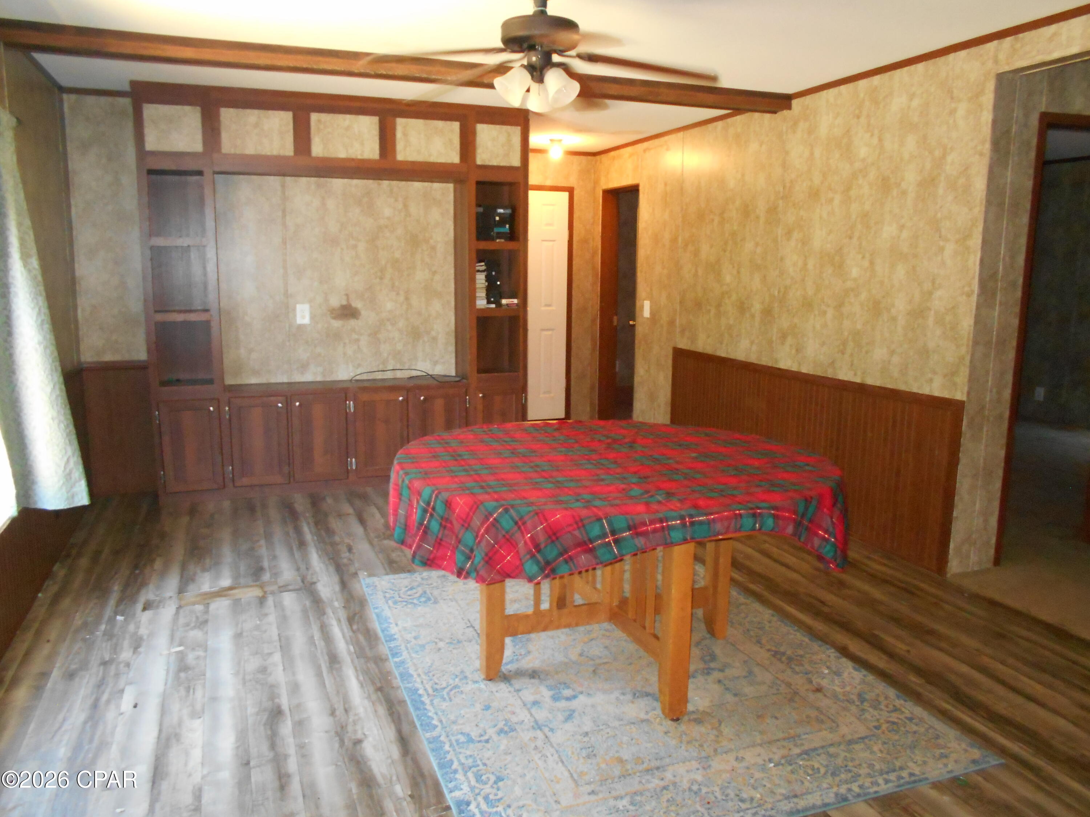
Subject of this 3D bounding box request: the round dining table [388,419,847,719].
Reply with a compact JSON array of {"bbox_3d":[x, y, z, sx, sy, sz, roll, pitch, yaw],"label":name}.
[{"bbox_3d":[0.237,0.556,3.032,1.552,0.767,1.552,0,10,0],"label":"round dining table"}]

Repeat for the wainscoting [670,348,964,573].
[{"bbox_3d":[1.465,0.168,5.074,0.045,0.848,2.675,-3,11,-21],"label":"wainscoting"}]

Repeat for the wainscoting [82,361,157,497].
[{"bbox_3d":[-2.642,0.127,5.132,0.410,0.845,0.045,-3,11,-21],"label":"wainscoting"}]

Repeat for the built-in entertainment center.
[{"bbox_3d":[-1.281,-0.721,5.355,2.390,2.461,0.323,-3,11,-21],"label":"built-in entertainment center"}]

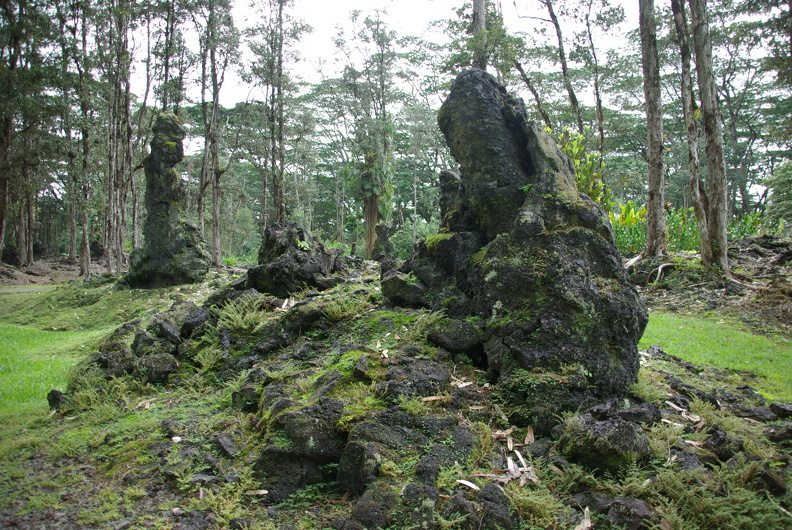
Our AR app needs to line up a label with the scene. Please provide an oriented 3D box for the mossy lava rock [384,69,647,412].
[{"bbox_3d":[1.105,-0.254,5.500,2.350,3.050,1.900,-1,1,0],"label":"mossy lava rock"}]

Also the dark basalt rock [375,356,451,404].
[{"bbox_3d":[0.136,0.944,4.900,0.610,0.320,0.450,0,1,0],"label":"dark basalt rock"}]

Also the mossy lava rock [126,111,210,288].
[{"bbox_3d":[-5.357,-1.519,14.000,1.980,4.120,1.900,0,1,0],"label":"mossy lava rock"}]

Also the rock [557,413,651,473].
[{"bbox_3d":[1.413,1.209,4.050,0.620,0.400,0.500,-1,1,0],"label":"rock"}]

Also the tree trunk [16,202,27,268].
[{"bbox_3d":[-15.746,-1.324,25.000,0.360,2.800,0.360,-2,1,-32],"label":"tree trunk"}]

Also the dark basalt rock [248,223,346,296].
[{"bbox_3d":[-1.312,-0.074,8.000,1.330,1.000,1.100,-1,1,0],"label":"dark basalt rock"}]

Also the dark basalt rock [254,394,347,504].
[{"bbox_3d":[-0.628,1.212,3.950,0.580,0.560,0.500,0,1,0],"label":"dark basalt rock"}]

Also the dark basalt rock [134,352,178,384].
[{"bbox_3d":[-2.417,1.044,6.000,0.450,0.340,0.380,-1,1,0],"label":"dark basalt rock"}]

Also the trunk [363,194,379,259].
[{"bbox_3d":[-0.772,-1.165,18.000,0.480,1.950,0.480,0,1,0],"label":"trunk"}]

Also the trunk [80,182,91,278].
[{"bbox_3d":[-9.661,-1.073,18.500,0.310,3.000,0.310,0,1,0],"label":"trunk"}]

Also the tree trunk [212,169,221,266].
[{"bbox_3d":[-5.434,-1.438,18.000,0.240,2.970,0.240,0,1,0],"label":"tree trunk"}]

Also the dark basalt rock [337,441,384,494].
[{"bbox_3d":[-0.218,1.243,3.650,0.290,0.330,0.290,-1,1,0],"label":"dark basalt rock"}]

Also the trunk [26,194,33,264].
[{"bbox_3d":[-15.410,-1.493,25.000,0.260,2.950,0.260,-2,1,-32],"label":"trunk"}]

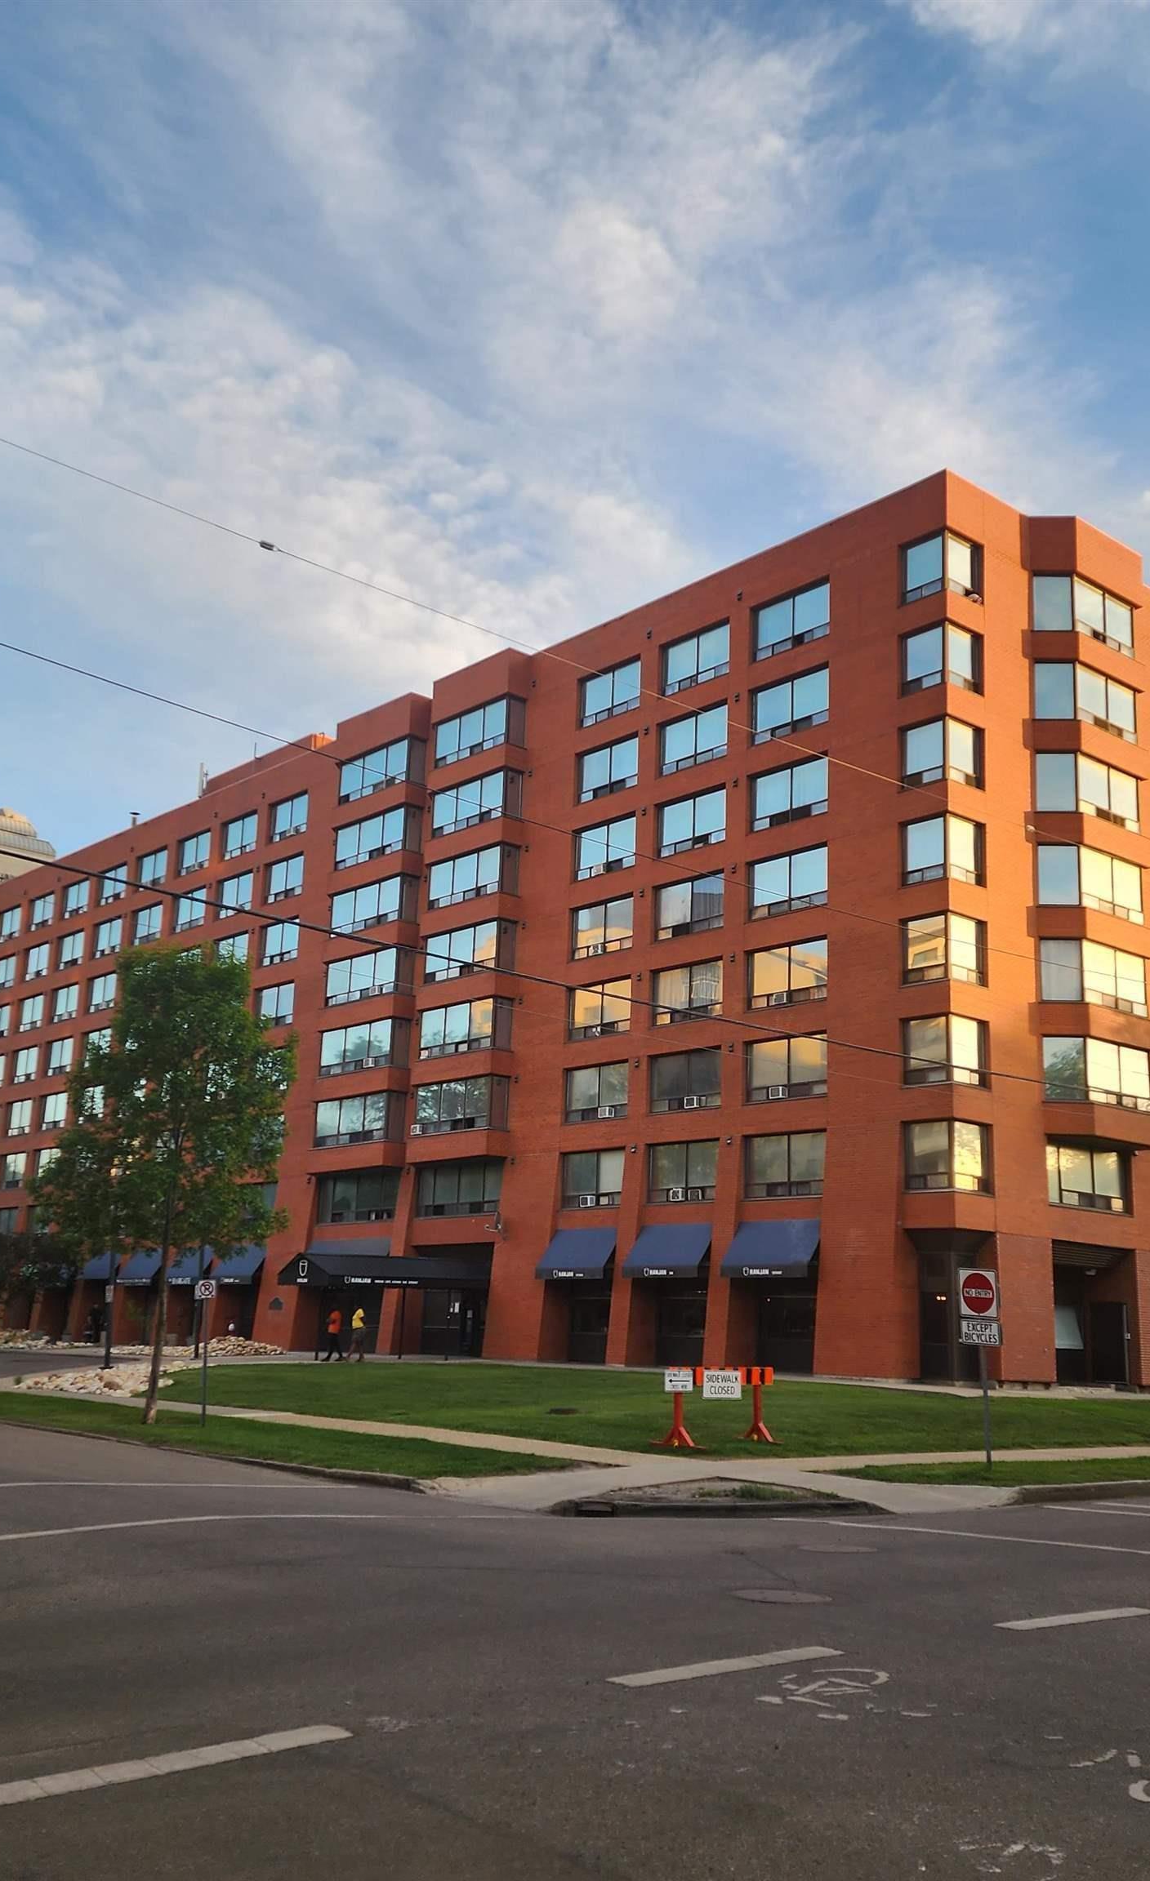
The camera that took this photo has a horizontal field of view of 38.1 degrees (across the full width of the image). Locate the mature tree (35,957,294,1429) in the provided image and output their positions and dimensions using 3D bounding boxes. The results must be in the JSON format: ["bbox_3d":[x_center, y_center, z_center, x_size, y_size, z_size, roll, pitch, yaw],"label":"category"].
[{"bbox_3d":[-6.813,4.049,27.658,3.900,7.800,3.900,13,-17,-39],"label":"mature tree"}]

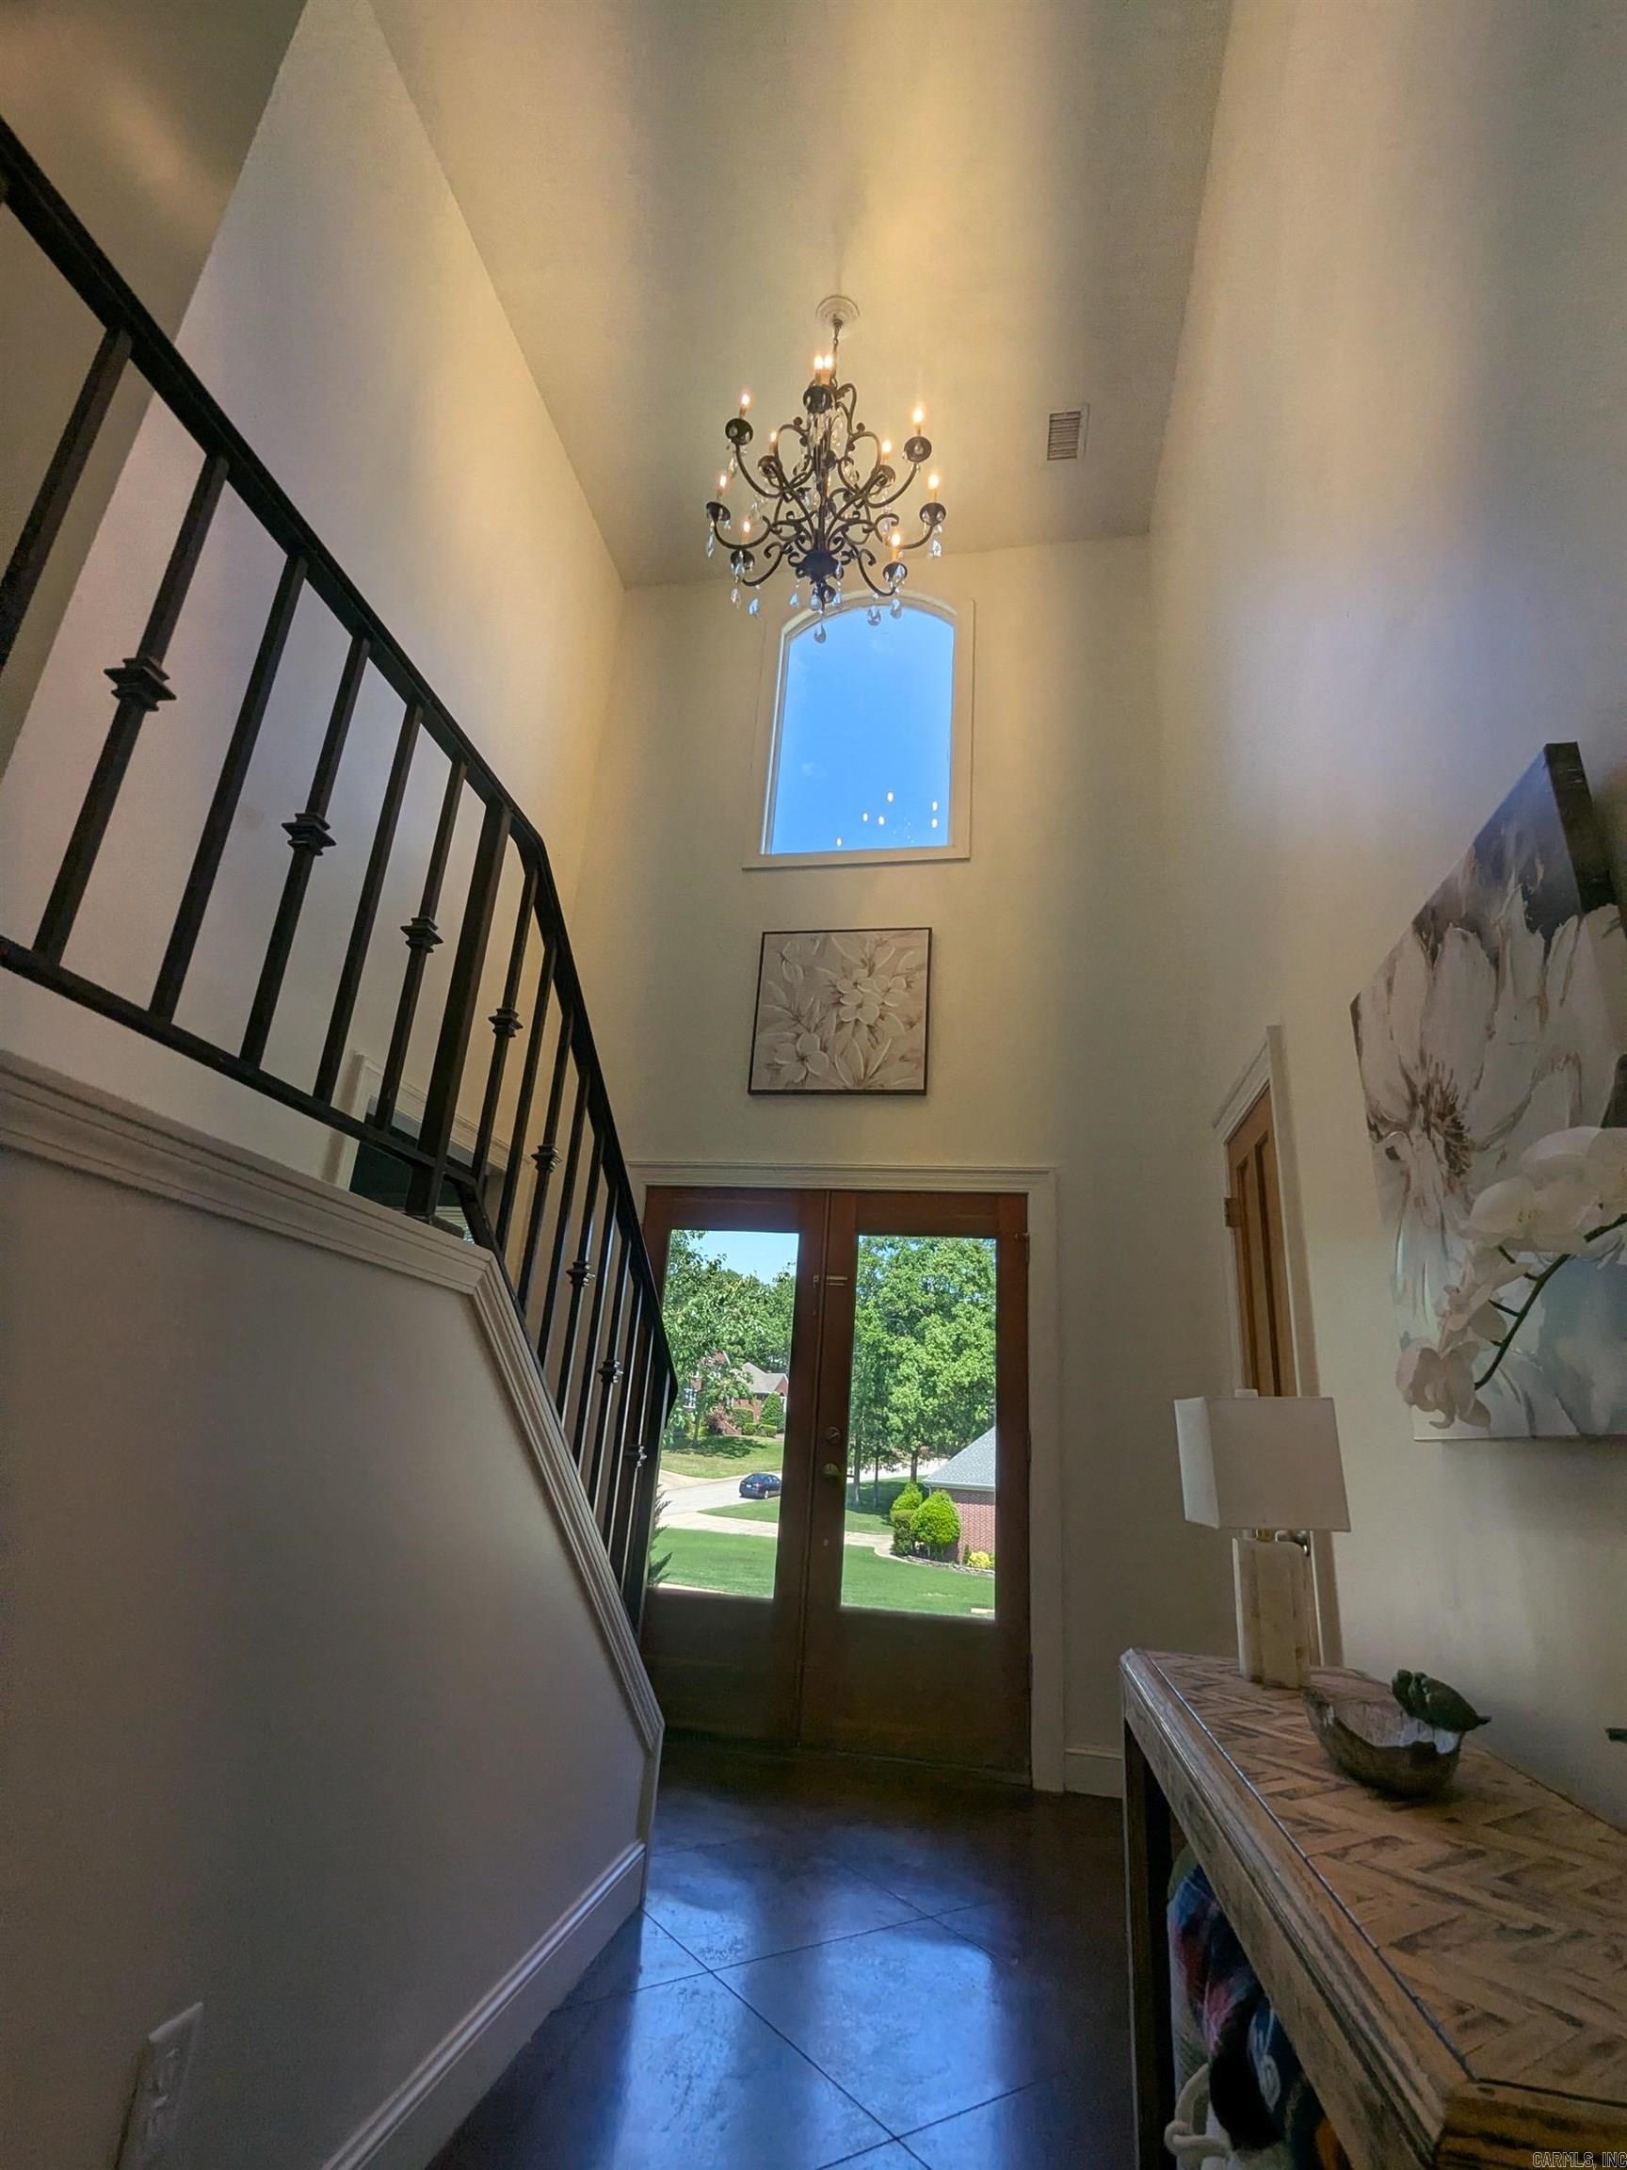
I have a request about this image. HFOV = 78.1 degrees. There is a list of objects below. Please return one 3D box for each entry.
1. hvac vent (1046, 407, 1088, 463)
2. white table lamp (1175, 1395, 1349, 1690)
[{"bbox_3d":[1.182,-3.032,4.706,0.200,0.025,0.290,0,-20,11],"label":"hvac vent"},{"bbox_3d":[0.793,0.784,1.774,0.215,0.472,0.205,2,-20,5],"label":"white table lamp"}]

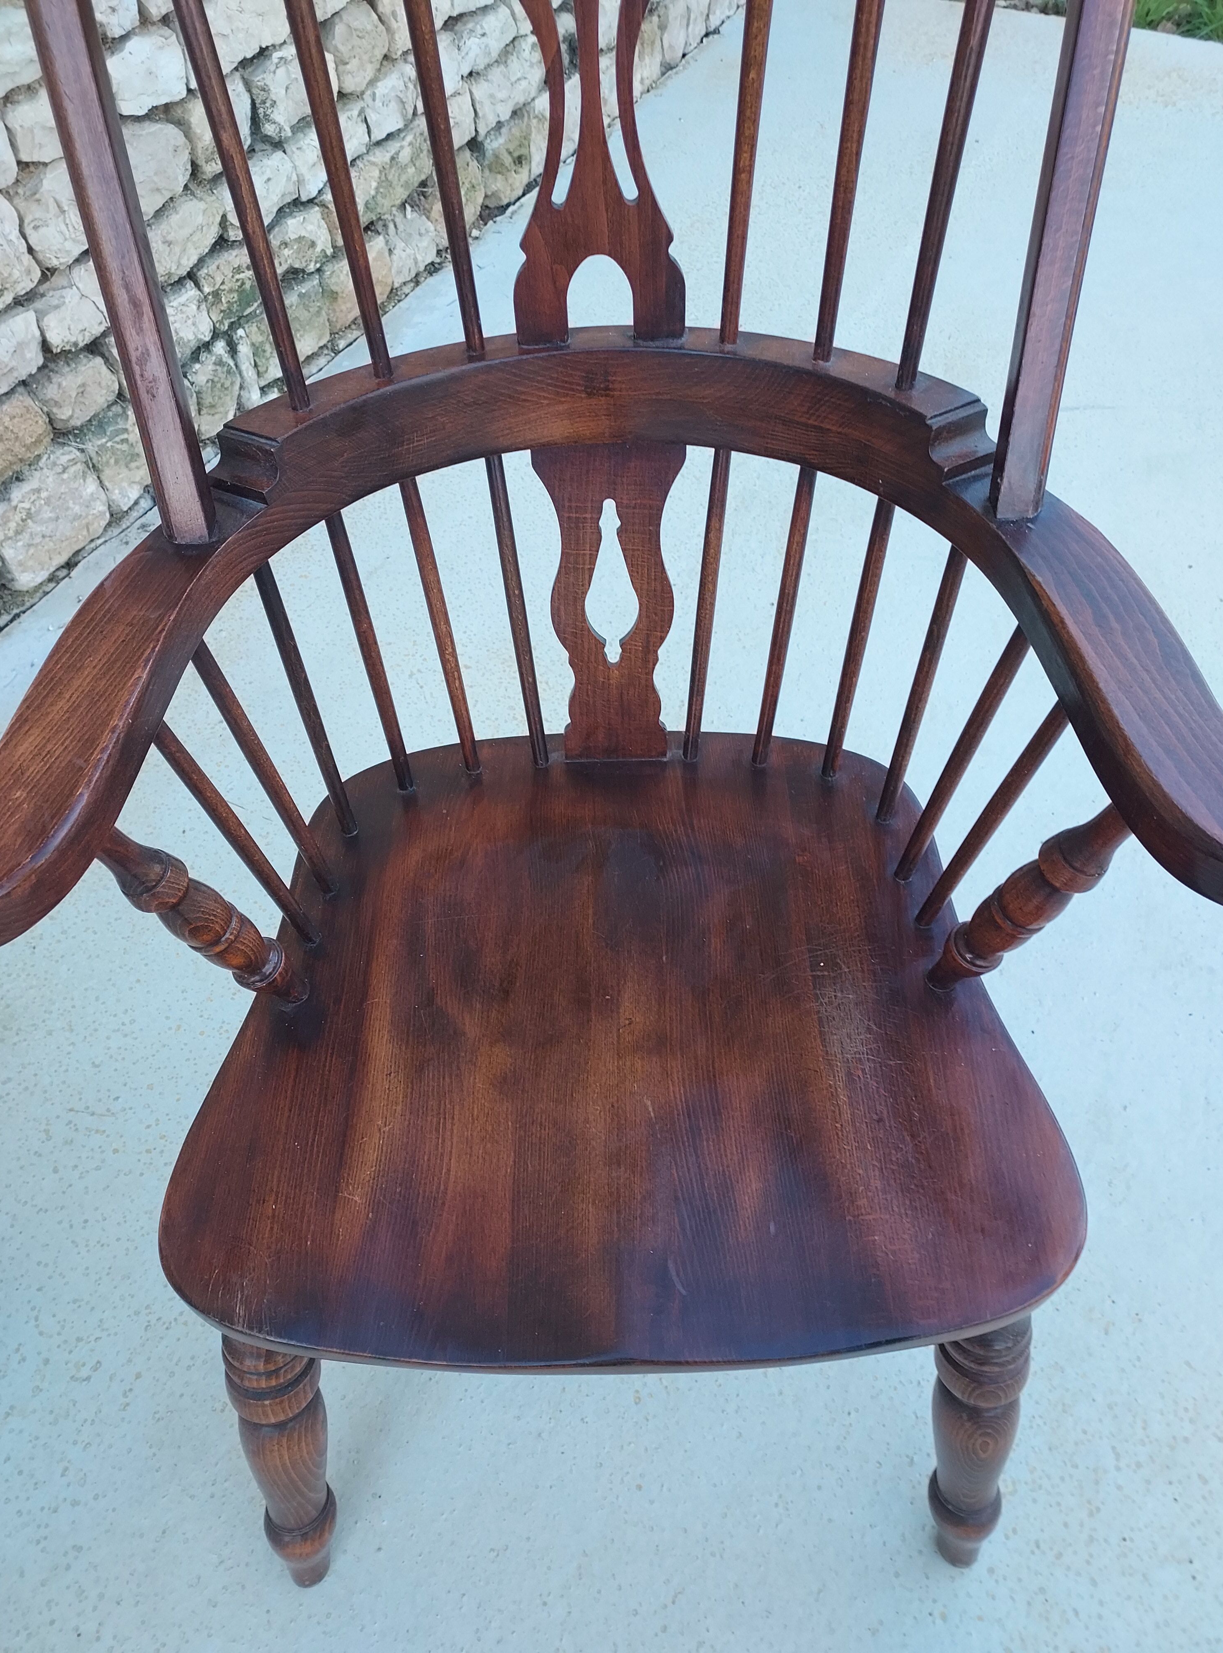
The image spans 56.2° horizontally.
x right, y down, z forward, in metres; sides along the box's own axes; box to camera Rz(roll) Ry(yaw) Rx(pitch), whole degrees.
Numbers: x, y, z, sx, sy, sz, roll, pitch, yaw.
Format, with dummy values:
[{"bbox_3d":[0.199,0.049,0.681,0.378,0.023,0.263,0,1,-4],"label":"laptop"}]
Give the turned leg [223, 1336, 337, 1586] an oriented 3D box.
[{"bbox_3d":[-0.215,0.426,0.766,0.056,0.410,0.056,3,39,-5],"label":"turned leg"}]

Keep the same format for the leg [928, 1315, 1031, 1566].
[{"bbox_3d":[0.248,0.421,0.787,0.058,0.420,0.058,-6,40,5],"label":"leg"}]

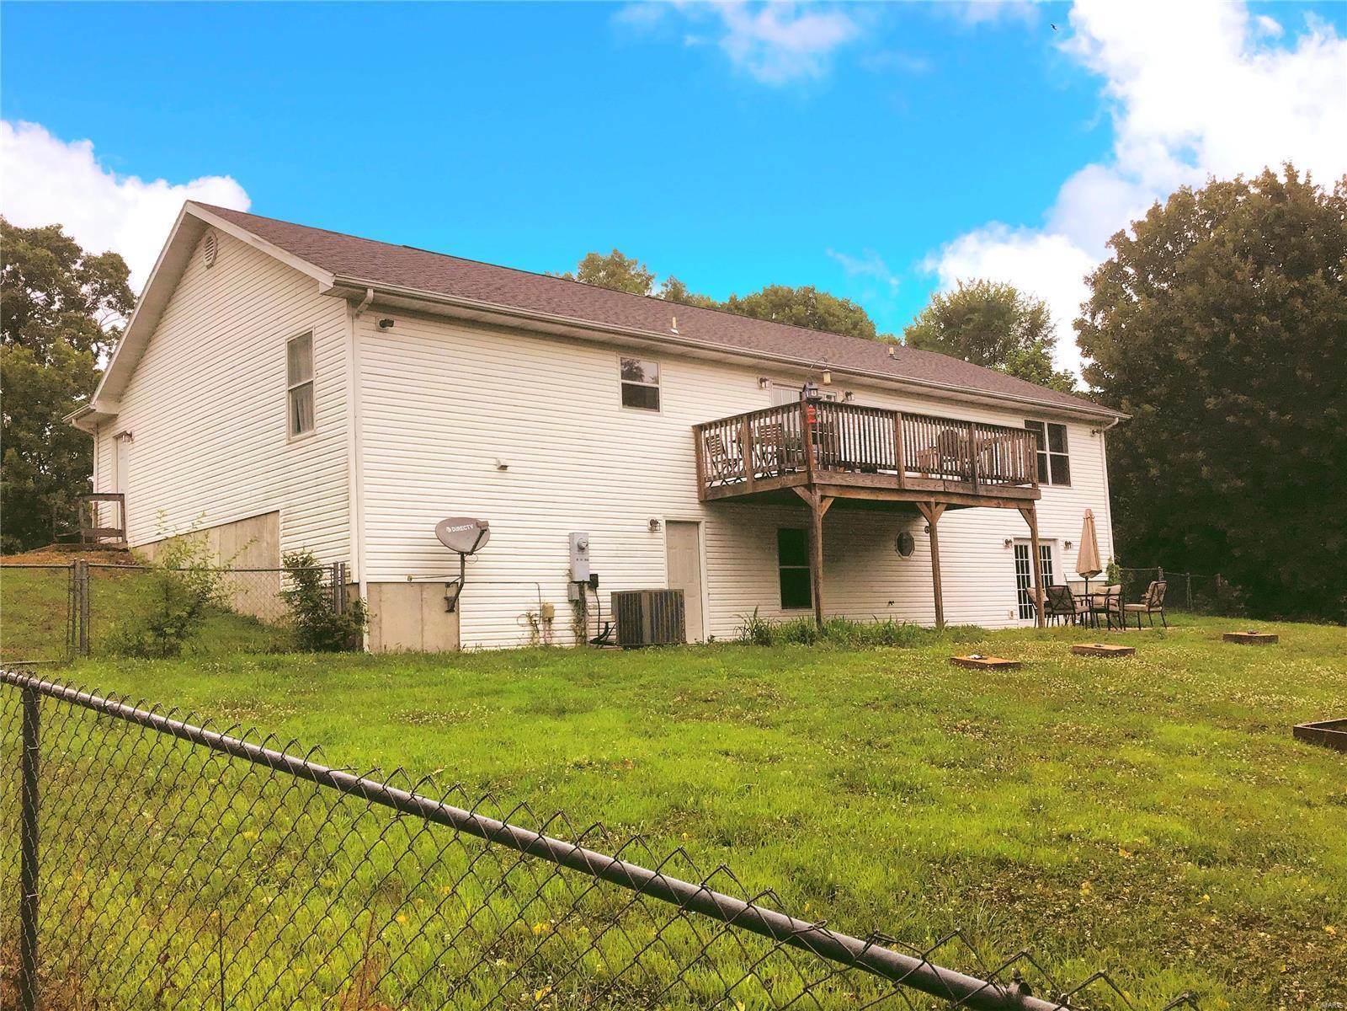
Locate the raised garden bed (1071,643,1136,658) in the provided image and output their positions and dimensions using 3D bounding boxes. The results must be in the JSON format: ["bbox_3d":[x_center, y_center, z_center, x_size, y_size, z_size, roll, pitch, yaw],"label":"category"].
[{"bbox_3d":[6.063,2.066,16.999,0.615,0.130,0.615,2,-2,-43],"label":"raised garden bed"}]

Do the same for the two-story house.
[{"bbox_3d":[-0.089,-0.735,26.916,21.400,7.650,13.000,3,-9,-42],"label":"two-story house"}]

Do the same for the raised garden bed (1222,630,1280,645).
[{"bbox_3d":[9.369,2.168,19.598,0.615,0.130,0.615,2,-3,-43],"label":"raised garden bed"}]

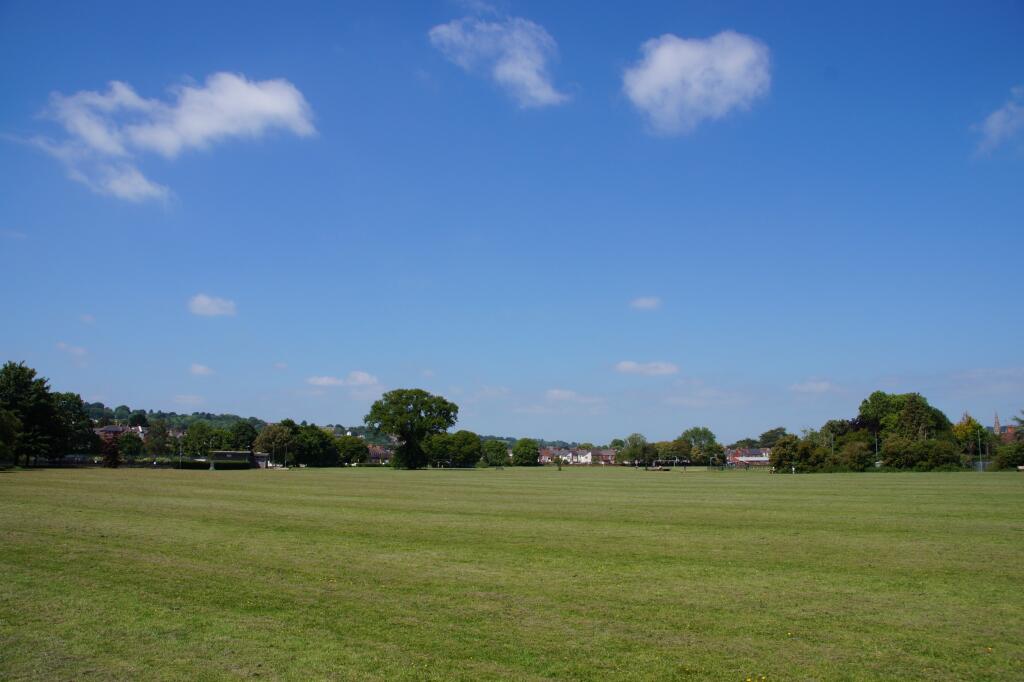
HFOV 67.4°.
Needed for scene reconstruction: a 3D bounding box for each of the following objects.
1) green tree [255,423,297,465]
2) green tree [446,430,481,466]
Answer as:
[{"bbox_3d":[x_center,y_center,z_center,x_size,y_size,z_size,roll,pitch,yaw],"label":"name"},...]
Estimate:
[{"bbox_3d":[-69.020,30.190,225.000,12.640,12.570,12.010,3,-10,-17],"label":"green tree"},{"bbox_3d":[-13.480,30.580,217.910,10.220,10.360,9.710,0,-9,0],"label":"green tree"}]

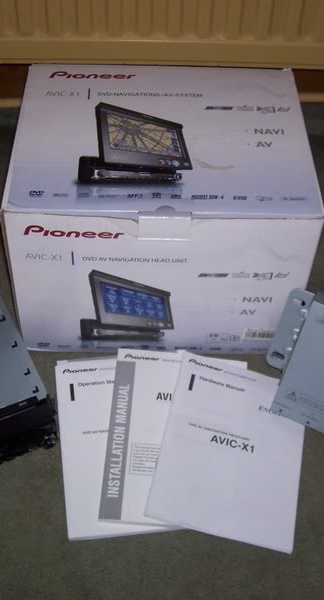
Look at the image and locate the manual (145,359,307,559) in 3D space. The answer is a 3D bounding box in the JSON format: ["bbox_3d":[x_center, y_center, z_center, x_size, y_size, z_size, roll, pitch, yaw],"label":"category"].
[{"bbox_3d":[0.078,0.160,0.863,0.152,0.007,0.215,11,49,5],"label":"manual"}]

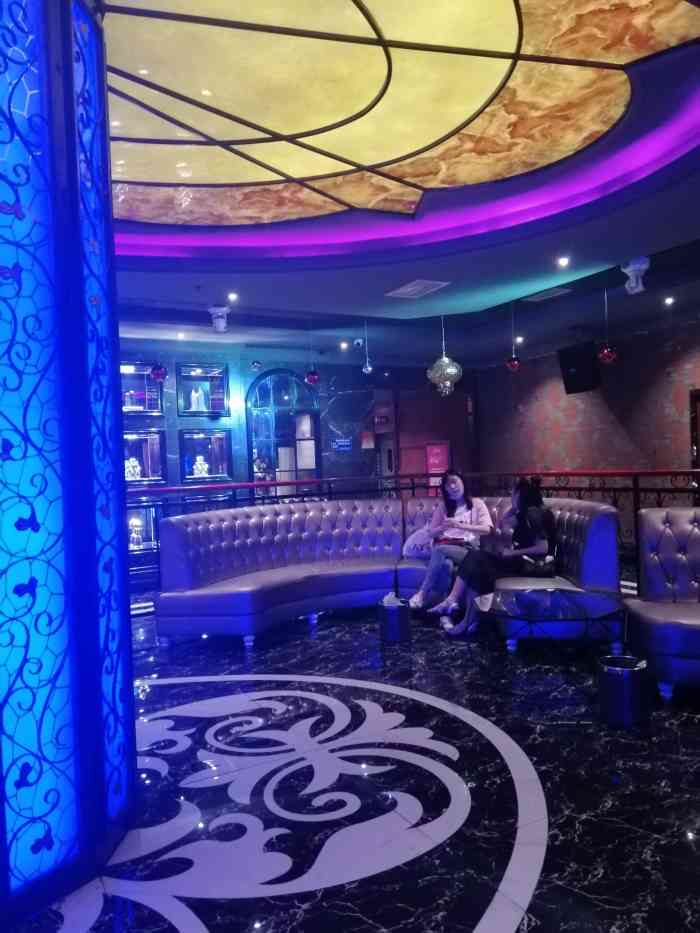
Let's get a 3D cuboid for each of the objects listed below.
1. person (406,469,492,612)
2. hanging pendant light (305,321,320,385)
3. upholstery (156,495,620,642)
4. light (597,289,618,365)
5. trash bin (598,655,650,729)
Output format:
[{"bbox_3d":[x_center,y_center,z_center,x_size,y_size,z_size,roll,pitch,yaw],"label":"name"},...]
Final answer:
[{"bbox_3d":[0.867,0.641,5.795,0.520,1.200,0.780,-2,1,30],"label":"person"},{"bbox_3d":[-0.412,-1.246,7.664,0.160,0.696,0.160,-2,2,-3],"label":"hanging pendant light"},{"bbox_3d":[0.351,0.836,6.066,3.450,1.000,1.750,-2,2,12],"label":"upholstery"},{"bbox_3d":[2.447,-1.333,6.665,0.180,0.714,0.180,-2,2,20],"label":"light"},{"bbox_3d":[1.450,1.211,3.765,0.220,0.305,0.220,-2,2,21],"label":"trash bin"}]

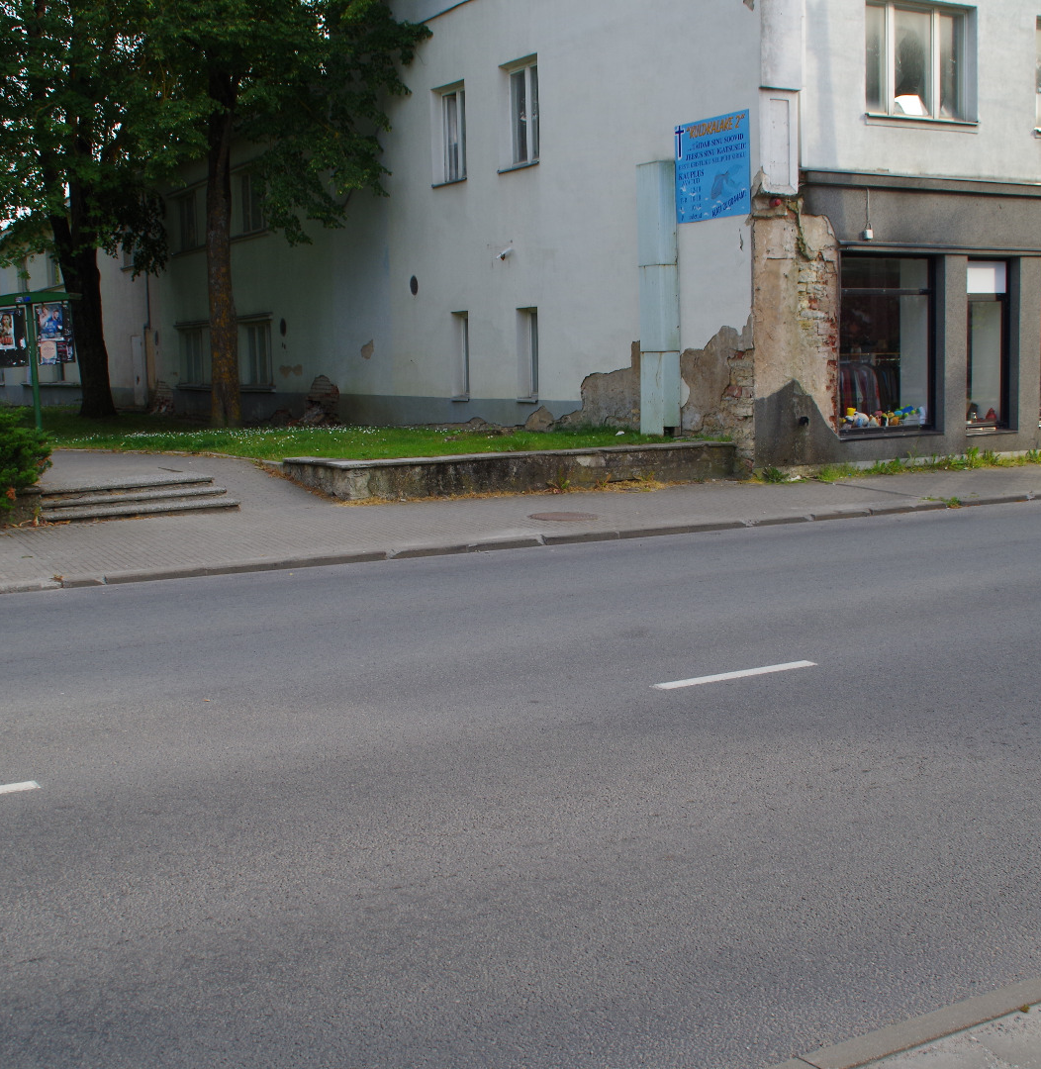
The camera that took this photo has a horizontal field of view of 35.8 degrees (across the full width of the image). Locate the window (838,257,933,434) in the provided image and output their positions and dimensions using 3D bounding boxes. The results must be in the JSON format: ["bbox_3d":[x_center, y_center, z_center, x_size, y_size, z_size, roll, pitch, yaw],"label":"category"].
[{"bbox_3d":[4.630,-2.388,20.430,1.764,2.219,0.150,-5,7,-32],"label":"window"}]

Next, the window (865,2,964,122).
[{"bbox_3d":[4.963,-5.951,20.305,1.910,1.404,0.150,-5,7,-32],"label":"window"}]

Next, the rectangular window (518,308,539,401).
[{"bbox_3d":[0.214,-2.649,23.709,0.200,1.352,0.602,-5,7,-30],"label":"rectangular window"}]

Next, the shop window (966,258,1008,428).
[{"bbox_3d":[6.193,-2.500,21.420,0.917,2.269,0.150,-5,7,-32],"label":"shop window"}]

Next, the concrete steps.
[{"bbox_3d":[-3.967,-0.346,16.112,2.024,0.310,1.050,-5,8,-35],"label":"concrete steps"}]

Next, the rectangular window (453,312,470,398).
[{"bbox_3d":[-0.843,-2.821,25.516,0.200,1.376,0.554,-5,7,-30],"label":"rectangular window"}]

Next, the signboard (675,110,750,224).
[{"bbox_3d":[2.300,-4.434,19.538,0.050,1.198,1.485,-5,7,-30],"label":"signboard"}]

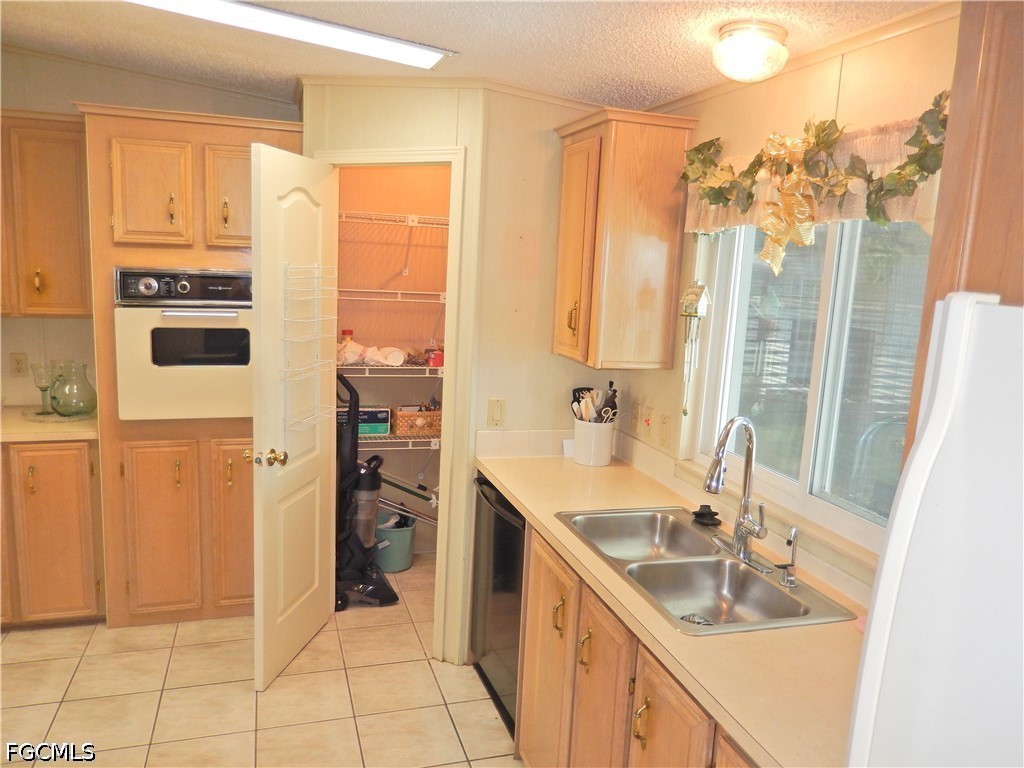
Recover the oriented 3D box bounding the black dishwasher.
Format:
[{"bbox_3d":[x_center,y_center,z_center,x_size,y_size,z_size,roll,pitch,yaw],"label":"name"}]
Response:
[{"bbox_3d":[0.197,0.816,2.835,0.620,0.850,0.600,0,9,-18],"label":"black dishwasher"}]

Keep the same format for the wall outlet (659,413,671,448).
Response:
[{"bbox_3d":[0.562,0.176,2.700,0.010,0.116,0.071,0,9,-18],"label":"wall outlet"}]

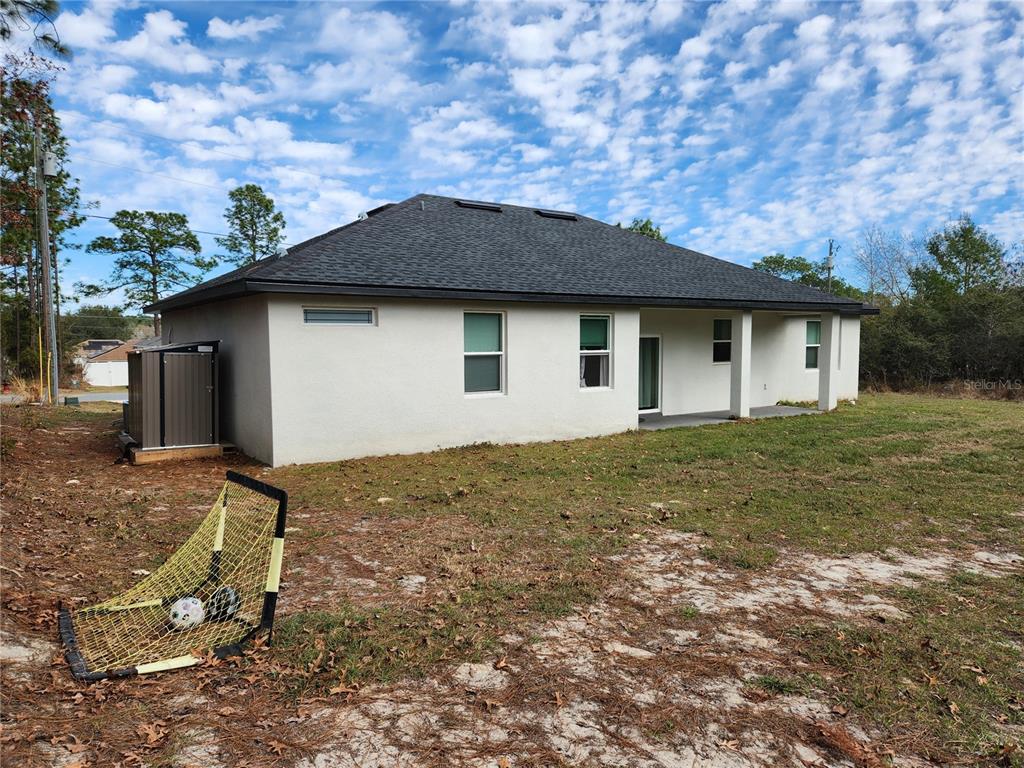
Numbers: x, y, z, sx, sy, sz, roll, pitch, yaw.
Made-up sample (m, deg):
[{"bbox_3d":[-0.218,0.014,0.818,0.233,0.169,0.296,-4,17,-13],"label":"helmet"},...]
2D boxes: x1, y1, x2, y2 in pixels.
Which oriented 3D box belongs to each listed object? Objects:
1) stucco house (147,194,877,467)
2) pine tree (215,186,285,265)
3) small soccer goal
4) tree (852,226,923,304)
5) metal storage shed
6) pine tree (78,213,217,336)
[{"bbox_3d":[-0.340,-2.396,22.340,19.420,5.650,16.820,-3,5,-33],"label":"stucco house"},{"bbox_3d":[-24.490,-9.572,63.650,7.200,17.820,6.840,0,5,0],"label":"pine tree"},{"bbox_3d":[-2.210,1.070,4.350,1.100,0.900,1.260,-3,5,-33],"label":"small soccer goal"},{"bbox_3d":[19.372,-4.270,34.877,4.000,7.490,3.800,0,5,0],"label":"tree"},{"bbox_3d":[-6.008,0.169,12.081,1.250,1.900,1.950,-3,5,-33],"label":"metal storage shed"},{"bbox_3d":[-33.114,-8.076,61.758,12.000,15.090,11.400,0,5,0],"label":"pine tree"}]

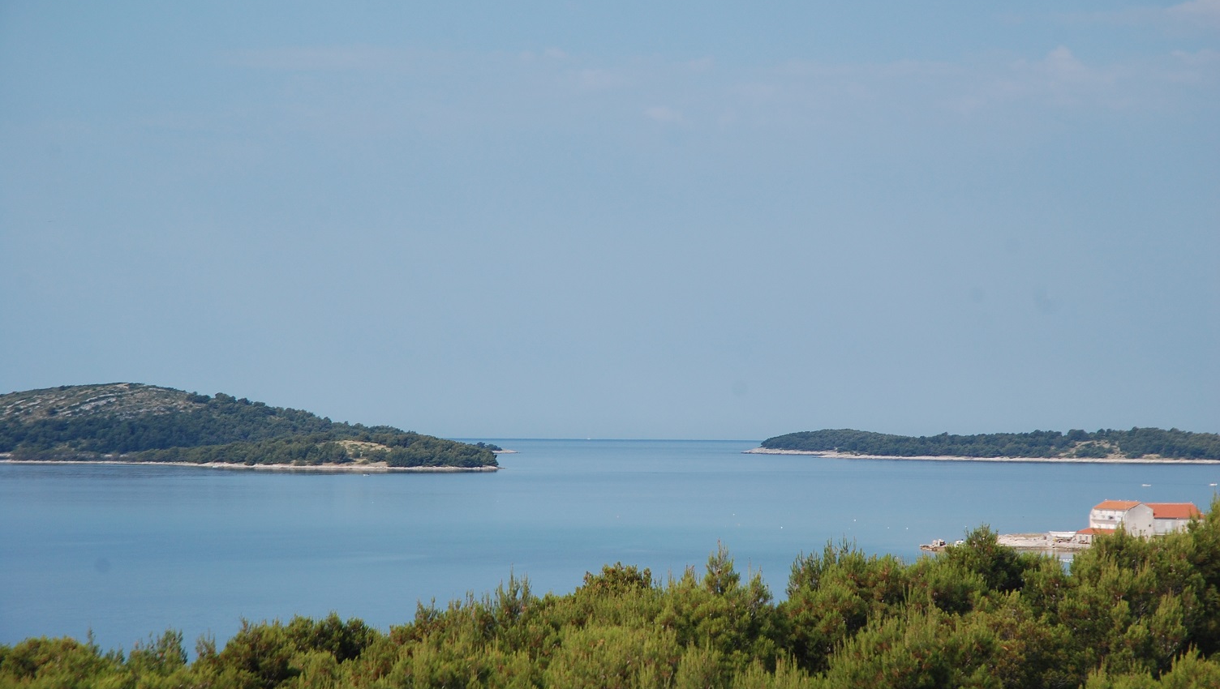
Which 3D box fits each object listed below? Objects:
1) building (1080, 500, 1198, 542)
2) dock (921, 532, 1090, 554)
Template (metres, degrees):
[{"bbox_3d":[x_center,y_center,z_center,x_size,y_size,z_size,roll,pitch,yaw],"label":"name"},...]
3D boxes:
[{"bbox_3d":[134.700,45.500,912.000,28.000,11.000,17.000,1,-2,-30],"label":"building"},{"bbox_3d":[101.600,51.100,914.000,40.000,3.000,30.000,1,-1,-12],"label":"dock"}]

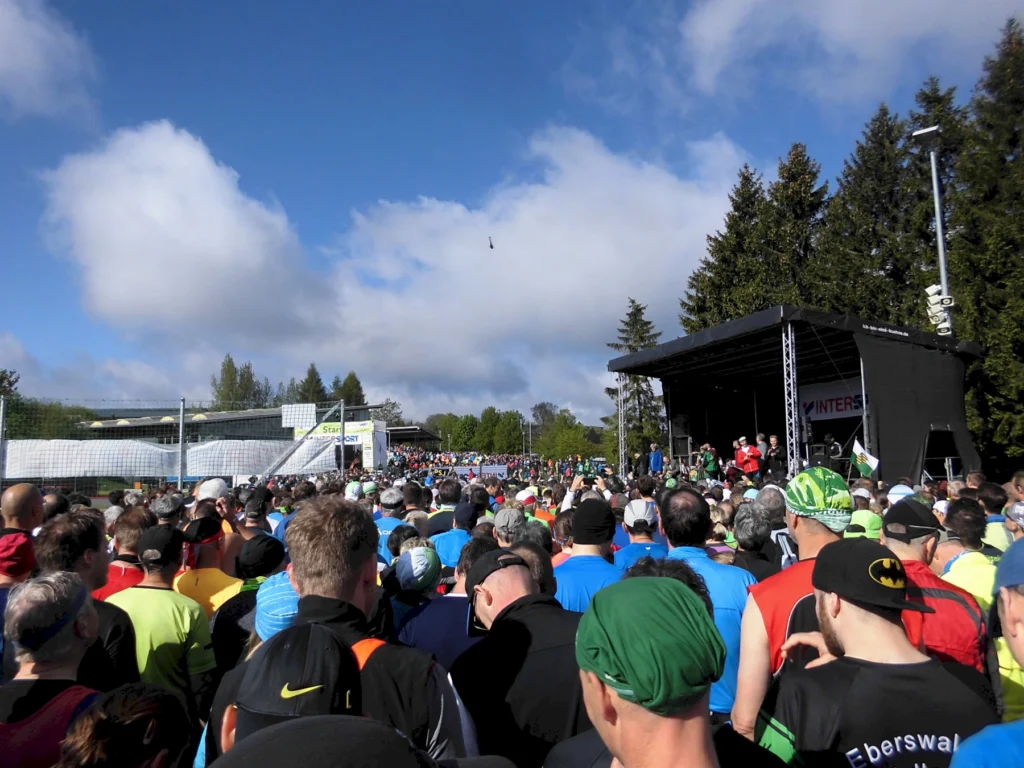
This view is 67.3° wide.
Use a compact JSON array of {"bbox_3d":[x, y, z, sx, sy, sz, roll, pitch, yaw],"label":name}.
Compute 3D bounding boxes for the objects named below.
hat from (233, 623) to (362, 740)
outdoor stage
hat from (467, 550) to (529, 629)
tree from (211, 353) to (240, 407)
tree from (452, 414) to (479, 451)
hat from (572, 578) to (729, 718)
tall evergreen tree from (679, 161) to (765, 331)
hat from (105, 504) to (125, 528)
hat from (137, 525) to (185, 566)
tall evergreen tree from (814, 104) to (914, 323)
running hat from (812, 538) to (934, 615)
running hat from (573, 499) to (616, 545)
[{"bbox_3d":[-0.320,0.444,1.157,0.190,0.160,0.265,1,-7,-15],"label":"hat"},{"bbox_3d":[8.051,1.482,24.318,6.000,5.660,10.406,1,-6,-17],"label":"outdoor stage"},{"bbox_3d":[-0.054,0.580,2.150,0.178,0.150,0.265,4,-48,-35],"label":"hat"},{"bbox_3d":[-37.251,4.662,100.000,4.200,17.179,4.200,-1,-6,0],"label":"tree"},{"bbox_3d":[-6.953,8.432,115.000,3.900,8.061,3.900,-1,-6,0],"label":"tree"},{"bbox_3d":[0.191,0.351,1.060,0.185,0.160,0.235,4,-8,-38],"label":"hat"},{"bbox_3d":[12.395,-2.732,39.815,7.600,17.950,7.600,-1,-6,0],"label":"tall evergreen tree"},{"bbox_3d":[-3.085,1.034,6.000,0.180,0.140,0.240,-1,-7,3],"label":"hat"},{"bbox_3d":[-1.458,0.672,3.235,0.180,0.155,0.260,-1,-6,0],"label":"hat"},{"bbox_3d":[14.934,-3.180,31.000,5.800,16.965,5.800,-1,-6,0],"label":"tall evergreen tree"},{"bbox_3d":[0.797,0.428,1.702,0.180,0.165,0.275,2,4,-23],"label":"running hat"},{"bbox_3d":[0.360,0.596,3.356,0.190,0.200,0.225,-2,-6,9],"label":"running hat"}]

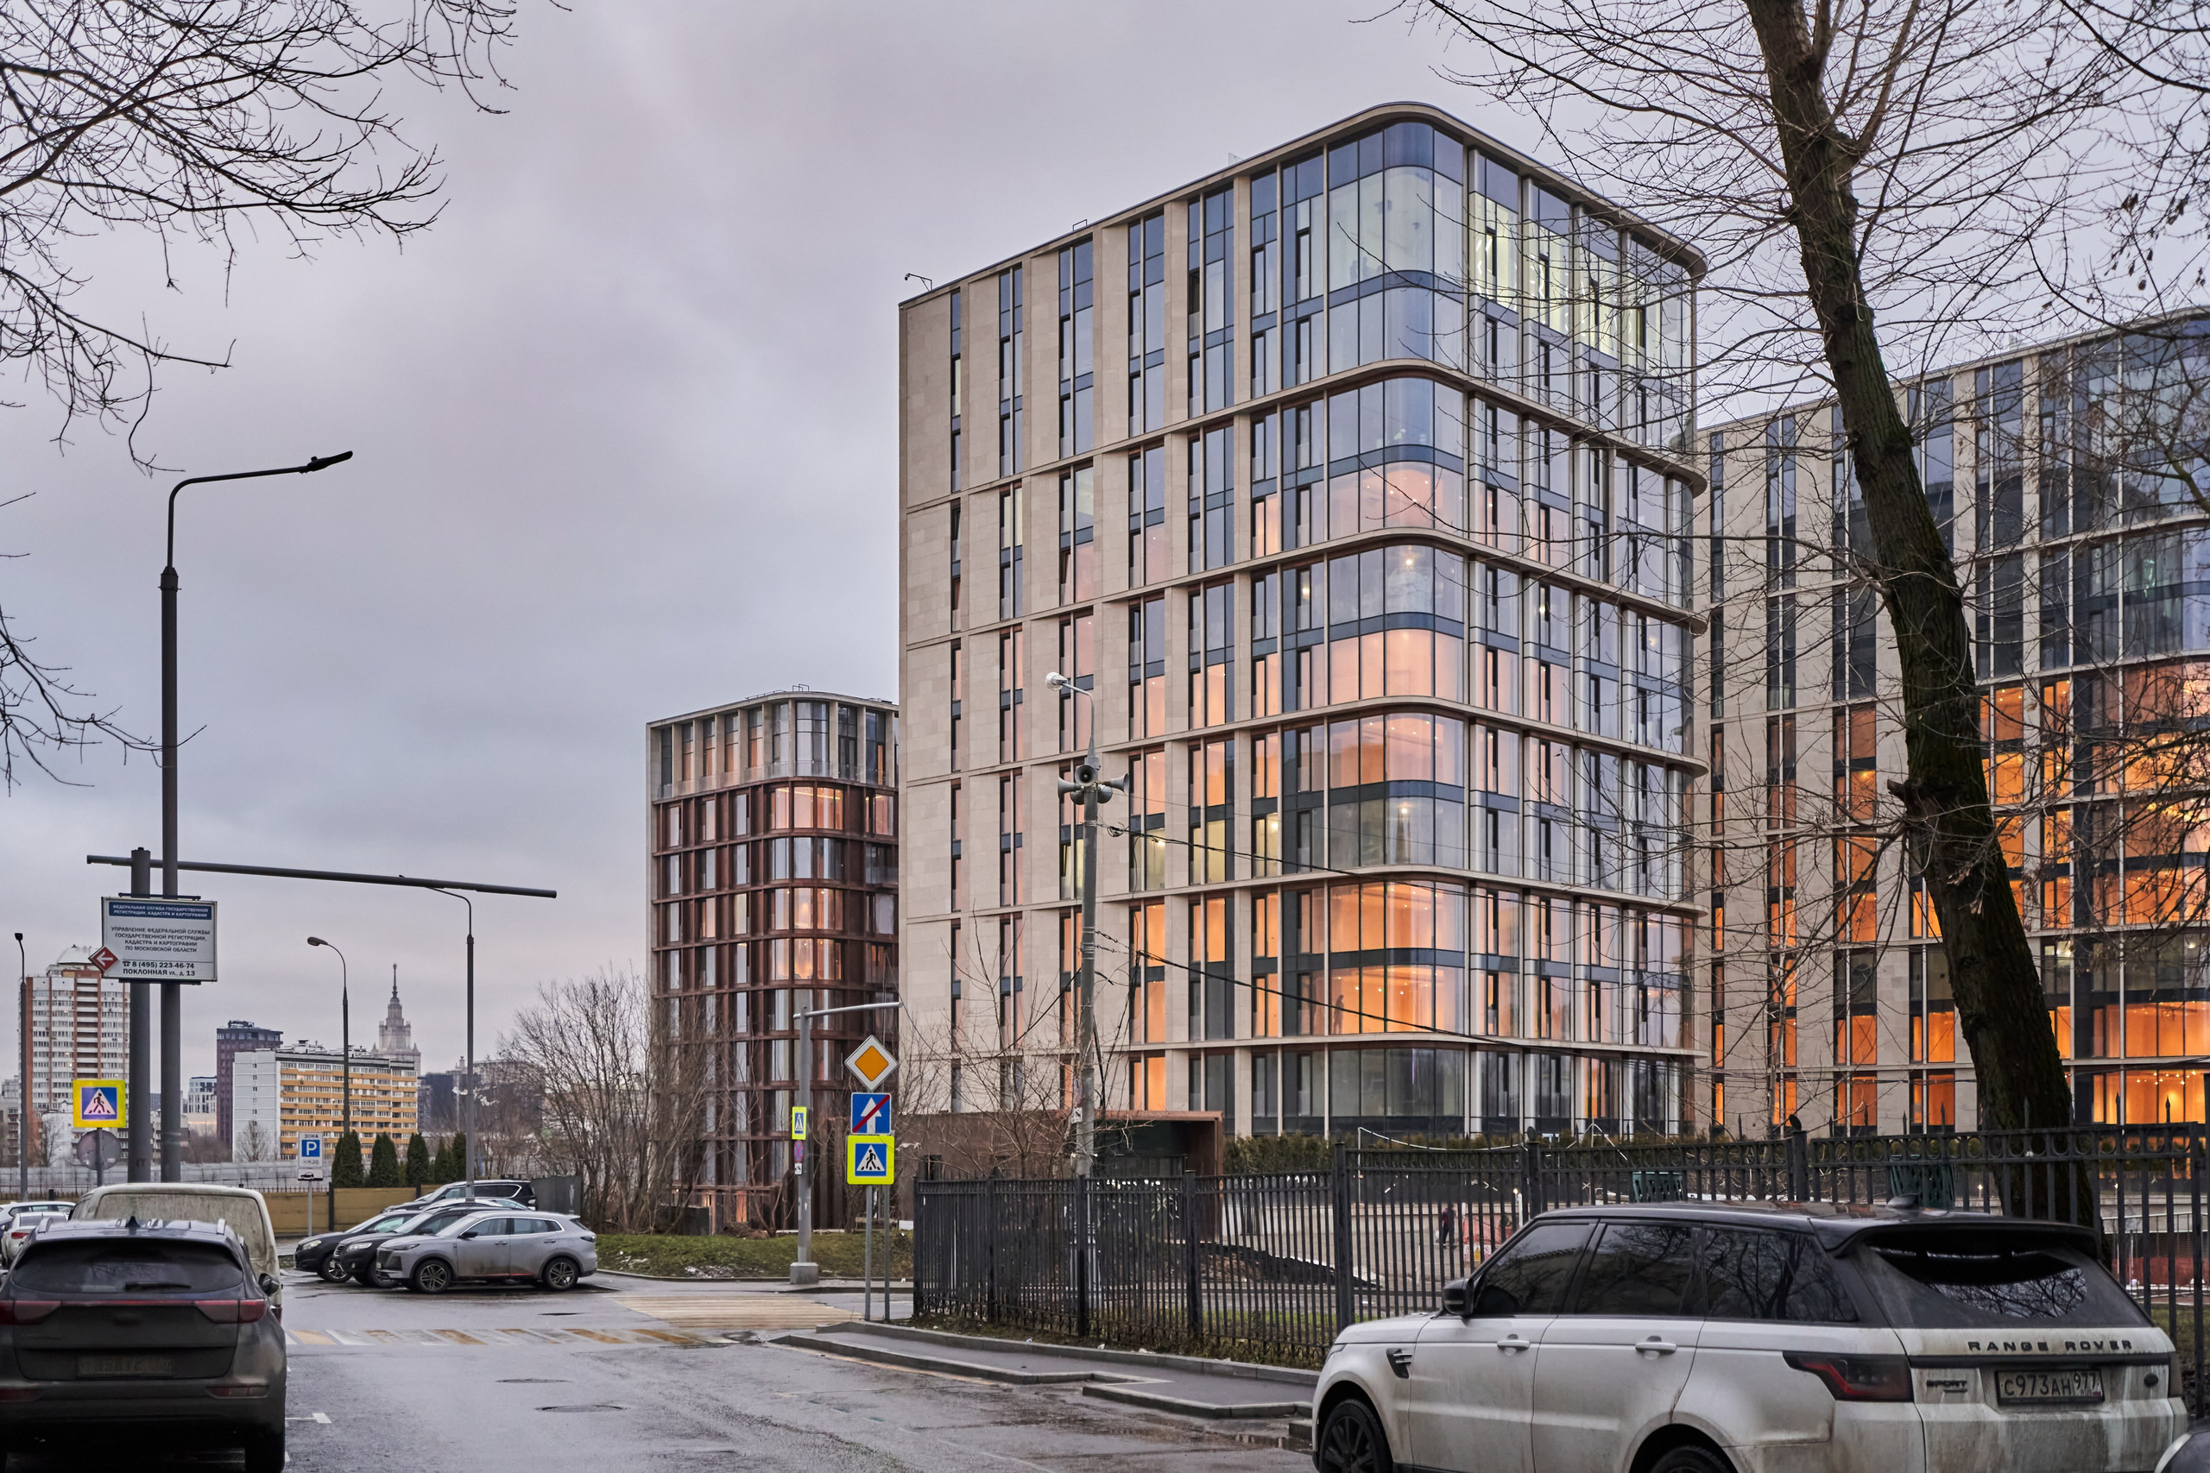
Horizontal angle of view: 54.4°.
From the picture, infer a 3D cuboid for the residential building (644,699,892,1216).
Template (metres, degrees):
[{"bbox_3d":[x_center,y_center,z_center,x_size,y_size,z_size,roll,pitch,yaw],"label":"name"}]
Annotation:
[{"bbox_3d":[-20.822,18.200,166.378,20.919,38.000,20.432,-6,-8,45],"label":"residential building"}]

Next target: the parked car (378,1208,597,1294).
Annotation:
[{"bbox_3d":[-13.050,10.950,45.400,4.500,1.650,1.870,3,-7,-27],"label":"parked car"}]

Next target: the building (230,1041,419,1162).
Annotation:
[{"bbox_3d":[-200.500,97.900,556.000,12.500,30.000,62.000,-1,-6,13],"label":"building"}]

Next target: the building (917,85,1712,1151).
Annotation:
[{"bbox_3d":[9.827,-1.600,111.405,33.762,43.784,25.005,-6,-8,45],"label":"building"}]

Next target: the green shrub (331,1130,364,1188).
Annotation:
[{"bbox_3d":[-28.917,16.923,82.000,1.350,3.600,1.350,0,-6,0],"label":"green shrub"}]

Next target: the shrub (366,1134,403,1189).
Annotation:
[{"bbox_3d":[-27.513,16.923,82.000,1.400,3.600,1.400,0,-6,0],"label":"shrub"}]

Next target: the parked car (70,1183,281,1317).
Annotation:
[{"bbox_3d":[-10.350,5.980,23.600,1.880,1.930,4.800,3,-7,-28],"label":"parked car"}]

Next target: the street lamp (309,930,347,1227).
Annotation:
[{"bbox_3d":[-30.706,13.754,85.000,1.650,11.700,0.450,2,-6,-14],"label":"street lamp"}]

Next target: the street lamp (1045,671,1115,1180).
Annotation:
[{"bbox_3d":[-0.350,4.050,34.400,1.250,10.100,1.100,3,-7,-28],"label":"street lamp"}]

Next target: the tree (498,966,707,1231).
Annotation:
[{"bbox_3d":[-14.500,10.430,62.000,6.000,7.700,5.500,0,-6,0],"label":"tree"}]

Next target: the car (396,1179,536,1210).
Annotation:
[{"bbox_3d":[-20.357,14.935,68.000,5.000,1.880,1.980,3,-7,-23],"label":"car"}]

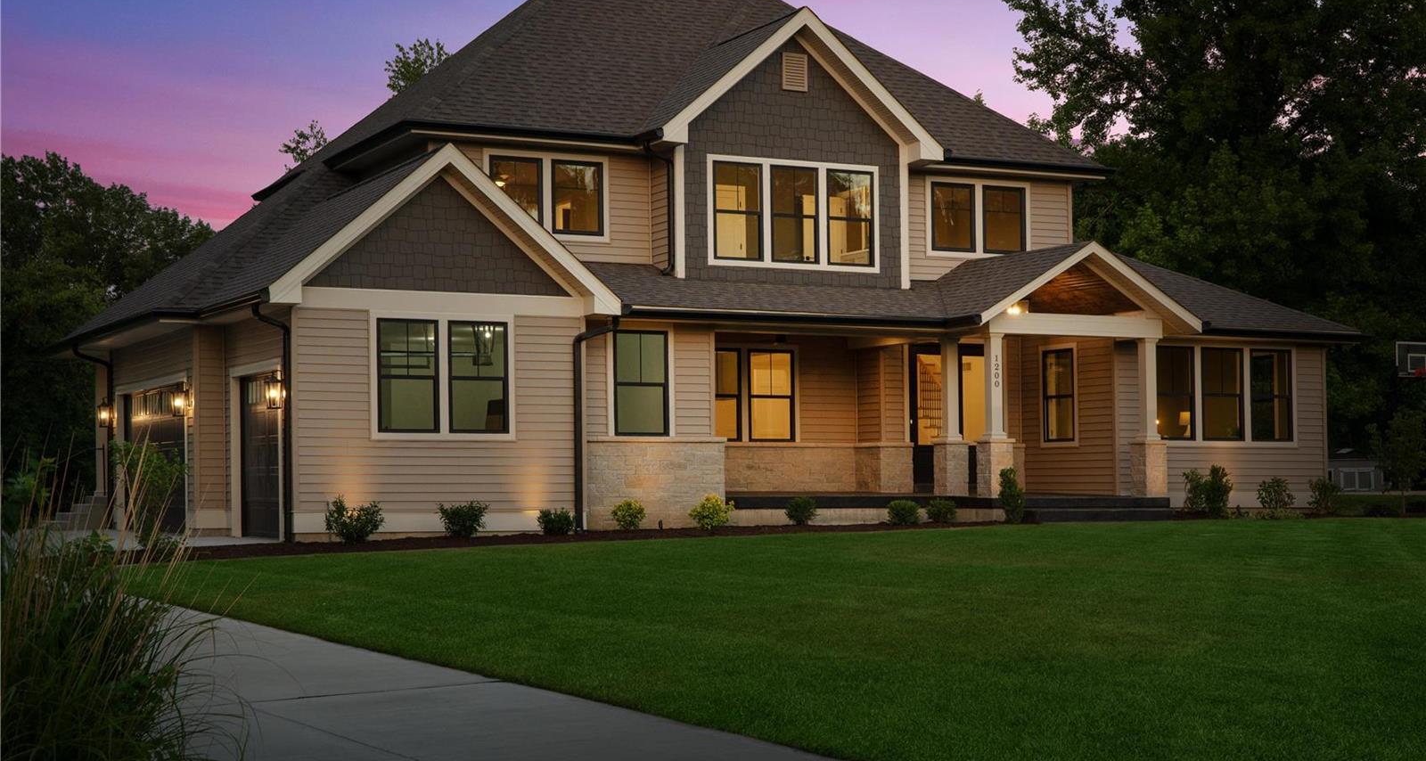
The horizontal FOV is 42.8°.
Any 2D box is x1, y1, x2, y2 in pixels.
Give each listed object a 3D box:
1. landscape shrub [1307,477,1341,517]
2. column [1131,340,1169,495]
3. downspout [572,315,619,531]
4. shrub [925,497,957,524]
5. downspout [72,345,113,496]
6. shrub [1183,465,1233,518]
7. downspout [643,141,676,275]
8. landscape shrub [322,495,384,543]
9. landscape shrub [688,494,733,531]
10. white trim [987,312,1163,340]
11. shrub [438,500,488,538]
[{"bbox_3d":[10.400,1.971,31.000,0.600,0.680,0.600,0,-2,-26],"label":"landscape shrub"},{"bbox_3d":[7.016,0.591,29.300,0.420,2.540,0.420,0,-2,-26],"label":"column"},{"bbox_3d":[-1.659,0.608,25.828,0.643,3.045,0.221,0,-2,-22],"label":"downspout"},{"bbox_3d":[3.602,2.059,28.725,0.469,0.412,0.469,0,-3,0],"label":"shrub"},{"bbox_3d":[-11.094,0.936,32.562,0.693,3.136,0.111,1,-2,-25],"label":"downspout"},{"bbox_3d":[8.174,1.831,30.100,0.820,0.860,0.700,0,-2,-26],"label":"shrub"},{"bbox_3d":[-0.847,-2.744,29.150,0.500,2.160,0.150,0,-2,-25],"label":"downspout"},{"bbox_3d":[-4.882,1.884,24.750,0.800,0.650,0.740,0,-2,-26],"label":"landscape shrub"},{"bbox_3d":[-0.034,1.992,27.500,0.670,0.550,0.650,-1,-2,0],"label":"landscape shrub"},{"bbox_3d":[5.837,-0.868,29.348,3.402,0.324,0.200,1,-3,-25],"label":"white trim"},{"bbox_3d":[-3.381,1.874,24.622,0.693,0.533,0.663,0,-2,-22],"label":"shrub"}]

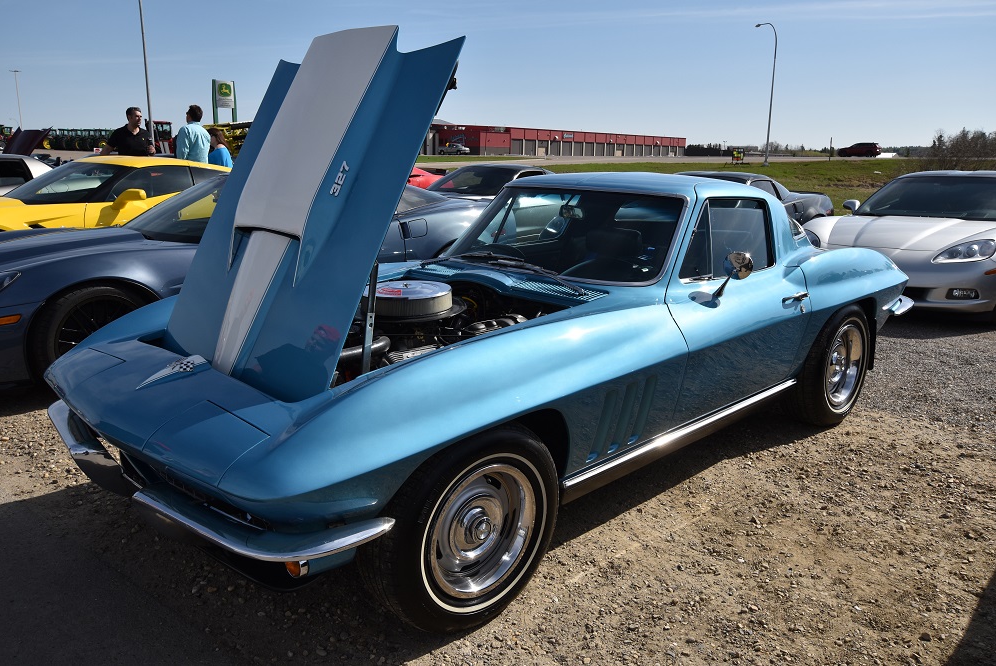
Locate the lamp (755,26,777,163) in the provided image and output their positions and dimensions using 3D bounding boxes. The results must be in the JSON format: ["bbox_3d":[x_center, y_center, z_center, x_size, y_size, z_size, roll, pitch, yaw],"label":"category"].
[{"bbox_3d":[21.388,-19.346,67.867,2.200,11.130,0.380,10,16,36],"label":"lamp"}]

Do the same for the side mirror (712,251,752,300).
[{"bbox_3d":[0.912,-0.228,3.220,0.120,0.180,0.095,10,16,34],"label":"side mirror"}]

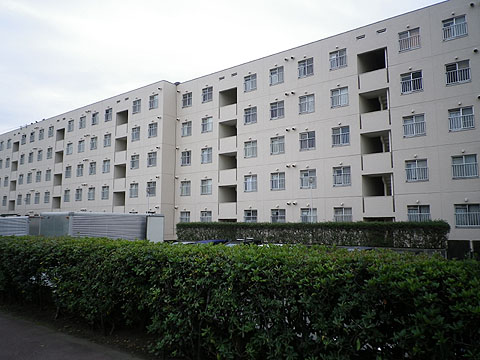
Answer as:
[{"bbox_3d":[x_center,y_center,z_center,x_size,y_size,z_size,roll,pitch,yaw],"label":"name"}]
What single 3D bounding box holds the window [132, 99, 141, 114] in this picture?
[{"bbox_3d":[-10.179,-7.208,38.234,1.200,1.287,0.150,-5,-8,37],"label":"window"}]

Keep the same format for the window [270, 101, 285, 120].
[{"bbox_3d":[2.819,-5.175,29.032,1.194,1.246,0.150,-5,-8,37],"label":"window"}]

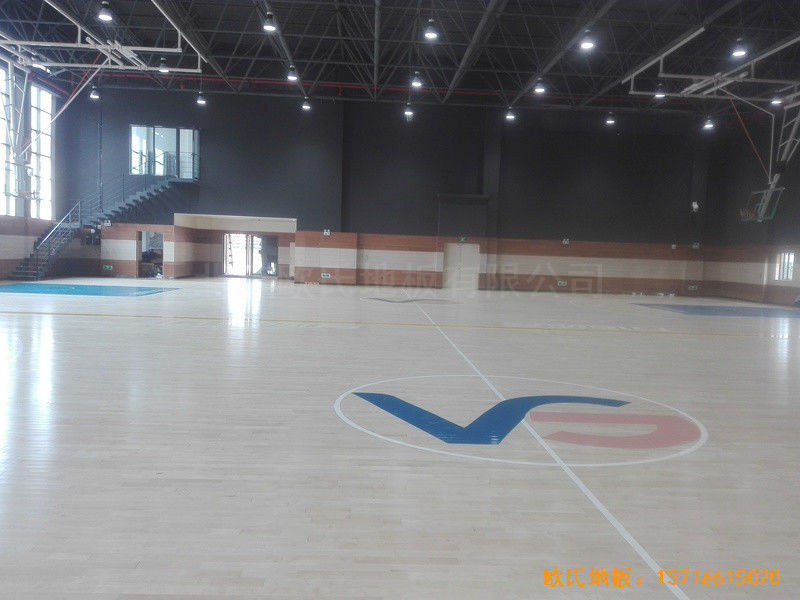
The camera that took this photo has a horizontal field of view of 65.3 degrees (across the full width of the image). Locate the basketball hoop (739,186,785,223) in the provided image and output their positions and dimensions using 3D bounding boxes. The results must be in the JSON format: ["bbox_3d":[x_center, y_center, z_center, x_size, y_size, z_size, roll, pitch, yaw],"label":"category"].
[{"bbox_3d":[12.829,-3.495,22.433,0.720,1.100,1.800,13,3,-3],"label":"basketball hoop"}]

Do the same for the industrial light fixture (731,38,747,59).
[{"bbox_3d":[10.253,-7.639,18.900,0.430,0.570,0.430,2,4,-2],"label":"industrial light fixture"}]

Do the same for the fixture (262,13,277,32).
[{"bbox_3d":[-3.806,-8.114,18.200,0.430,0.570,0.430,2,4,-2],"label":"fixture"}]

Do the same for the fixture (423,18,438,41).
[{"bbox_3d":[0.904,-8.034,18.500,0.430,0.570,0.430,2,4,-2],"label":"fixture"}]

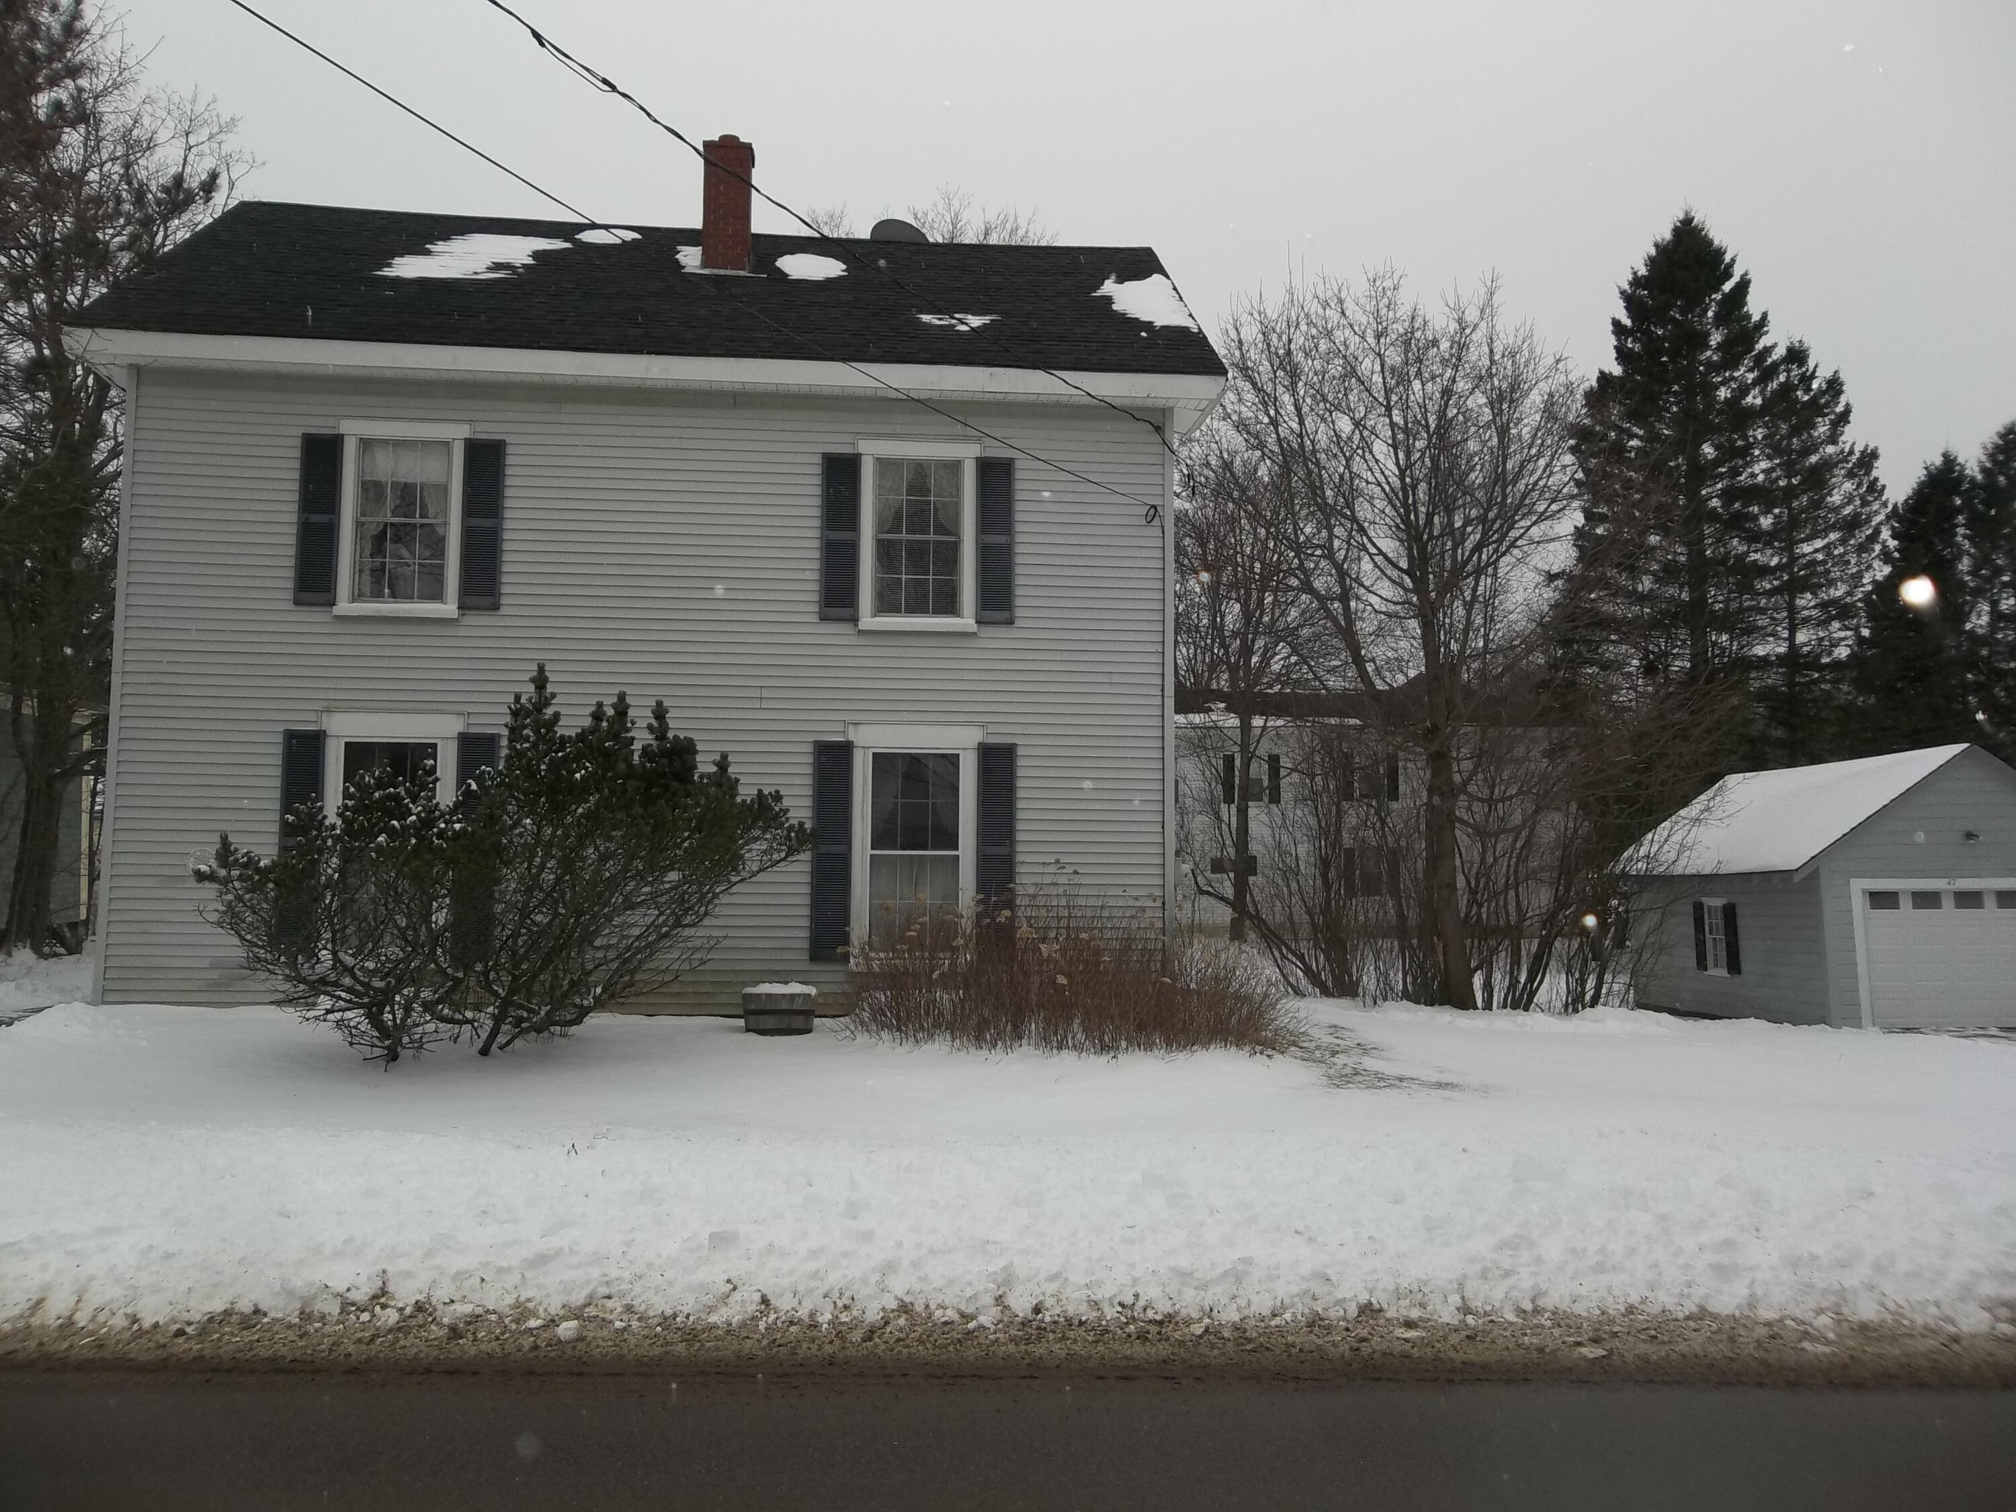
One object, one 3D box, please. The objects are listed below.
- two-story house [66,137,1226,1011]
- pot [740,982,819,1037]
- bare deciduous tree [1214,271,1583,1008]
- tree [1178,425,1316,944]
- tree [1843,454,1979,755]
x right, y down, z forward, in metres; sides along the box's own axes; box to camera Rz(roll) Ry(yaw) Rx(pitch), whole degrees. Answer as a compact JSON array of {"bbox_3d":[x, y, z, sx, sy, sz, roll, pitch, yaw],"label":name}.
[{"bbox_3d":[-3.680,-2.050,18.750,10.900,9.700,7.800,1,-5,-5],"label":"two-story house"},{"bbox_3d":[-2.050,2.290,14.100,0.660,0.410,0.660,1,-5,-5],"label":"pot"},{"bbox_3d":[5.370,-1.680,21.400,5.000,10.000,5.000,1,-5,-5],"label":"bare deciduous tree"},{"bbox_3d":[5.900,-1.850,38.800,4.200,12.700,4.200,1,-5,-5],"label":"tree"},{"bbox_3d":[26.300,-1.500,45.500,5.200,14.500,5.200,1,-5,-5],"label":"tree"}]

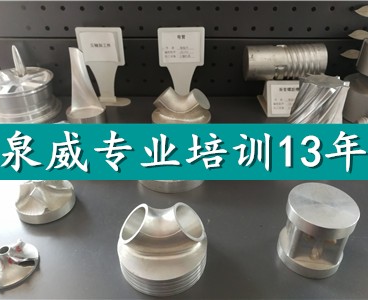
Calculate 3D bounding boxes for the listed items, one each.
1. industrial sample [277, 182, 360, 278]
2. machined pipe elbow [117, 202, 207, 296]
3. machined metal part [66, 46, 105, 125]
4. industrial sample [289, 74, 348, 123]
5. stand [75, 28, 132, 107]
[{"bbox_3d":[0.102,0.062,0.244,0.048,0.057,0.048,0,36,0],"label":"industrial sample"},{"bbox_3d":[-0.017,0.066,0.242,0.070,0.054,0.070,0,36,0],"label":"machined pipe elbow"},{"bbox_3d":[-0.130,-0.076,0.396,0.052,0.105,0.052,0,36,0],"label":"machined metal part"},{"bbox_3d":[0.155,-0.043,0.370,0.063,0.083,0.063,0,36,0],"label":"industrial sample"},{"bbox_3d":[-0.118,-0.118,0.454,0.069,0.107,0.030,0,36,0],"label":"stand"}]

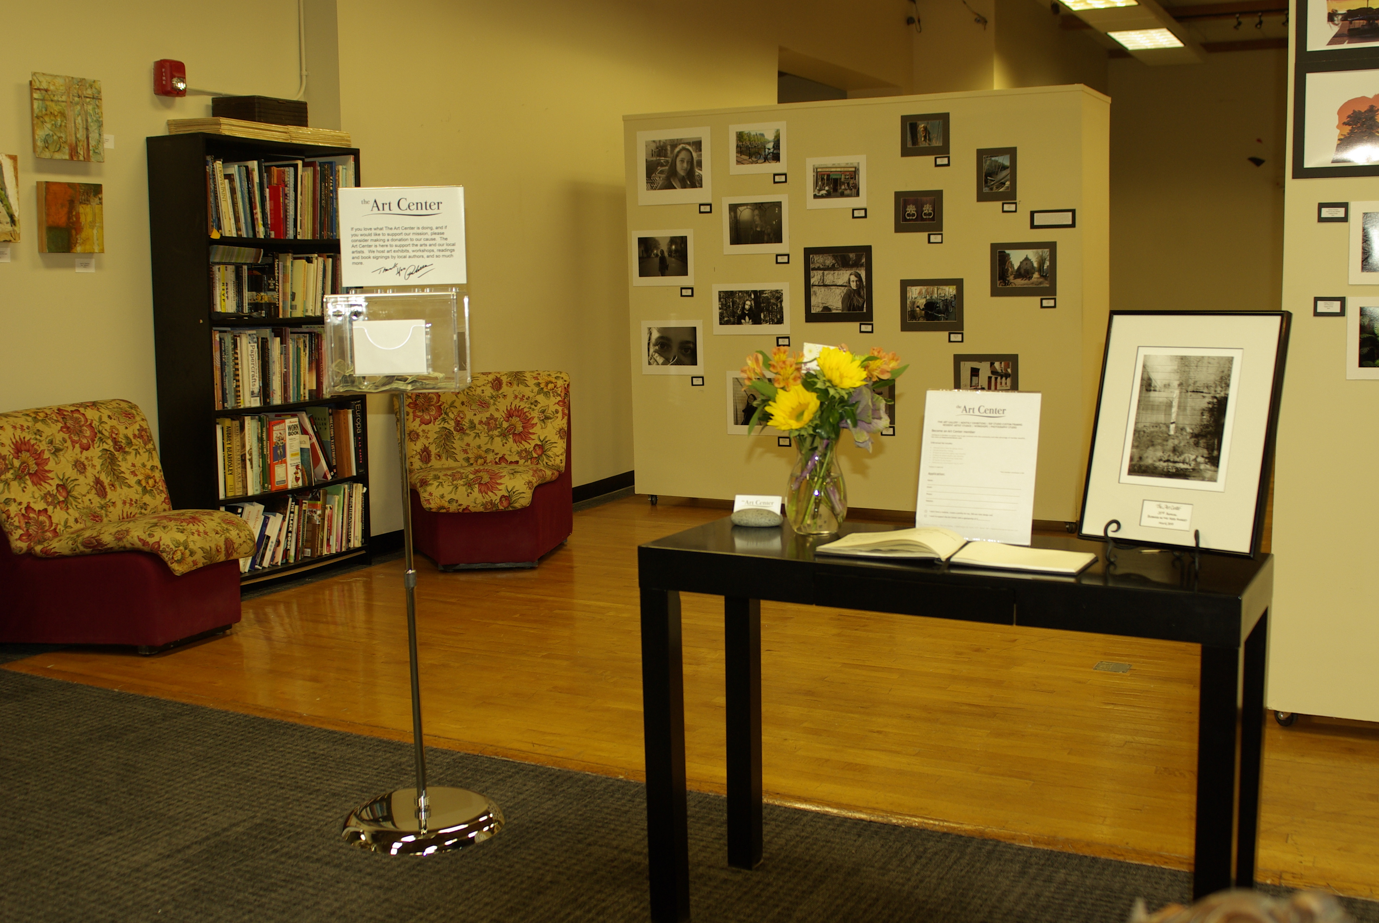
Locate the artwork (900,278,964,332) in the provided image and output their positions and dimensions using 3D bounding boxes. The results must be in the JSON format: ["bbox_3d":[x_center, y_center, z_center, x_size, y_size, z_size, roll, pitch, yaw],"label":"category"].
[{"bbox_3d":[1.214,-0.783,6.920,0.325,0.261,0.020,2,8,26],"label":"artwork"}]

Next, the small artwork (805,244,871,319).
[{"bbox_3d":[0.768,-0.918,7.130,0.368,0.389,0.020,2,8,26],"label":"small artwork"}]

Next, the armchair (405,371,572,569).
[{"bbox_3d":[-0.940,0.033,6.348,0.820,0.840,0.660,-2,7,-8],"label":"armchair"}]

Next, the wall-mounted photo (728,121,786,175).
[{"bbox_3d":[0.351,-1.599,7.062,0.317,0.252,0.015,3,8,27],"label":"wall-mounted photo"}]

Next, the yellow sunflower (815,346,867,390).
[{"bbox_3d":[0.289,-0.176,2.630,0.090,0.074,0.060,-4,-24,-21],"label":"yellow sunflower"}]

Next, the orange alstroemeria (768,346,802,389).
[{"bbox_3d":[0.182,-0.179,2.640,0.066,0.080,0.062,0,7,9],"label":"orange alstroemeria"}]

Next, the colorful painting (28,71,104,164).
[{"bbox_3d":[-2.274,-1.248,5.030,0.035,0.305,0.298,3,8,28],"label":"colorful painting"}]

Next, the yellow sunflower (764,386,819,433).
[{"bbox_3d":[0.194,-0.100,2.600,0.093,0.084,0.056,2,-18,27],"label":"yellow sunflower"}]

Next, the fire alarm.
[{"bbox_3d":[-2.061,-1.522,5.480,0.055,0.132,0.116,3,8,28],"label":"fire alarm"}]

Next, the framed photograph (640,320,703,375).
[{"bbox_3d":[-0.095,-0.625,7.590,0.375,0.297,0.020,2,8,26],"label":"framed photograph"}]

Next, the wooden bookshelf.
[{"bbox_3d":[-1.803,-0.408,5.902,0.318,1.850,0.860,3,8,28],"label":"wooden bookshelf"}]

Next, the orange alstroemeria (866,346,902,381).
[{"bbox_3d":[0.372,-0.187,2.647,0.068,0.068,0.065,-3,7,-17],"label":"orange alstroemeria"}]

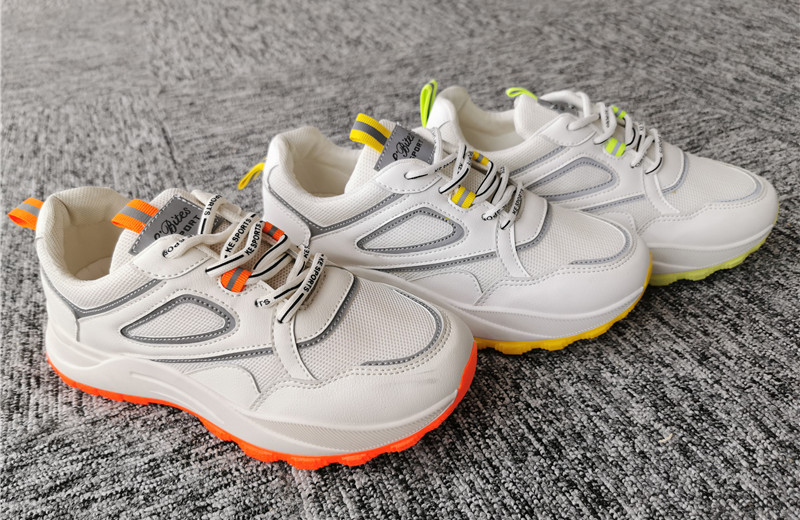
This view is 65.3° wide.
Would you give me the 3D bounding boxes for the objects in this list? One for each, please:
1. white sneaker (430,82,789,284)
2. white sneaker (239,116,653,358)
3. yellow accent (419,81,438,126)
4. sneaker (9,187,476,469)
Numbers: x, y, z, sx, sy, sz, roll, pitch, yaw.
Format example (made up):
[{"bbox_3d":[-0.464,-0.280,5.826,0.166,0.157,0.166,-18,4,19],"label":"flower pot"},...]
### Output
[{"bbox_3d":[0.140,-0.066,0.468,0.278,0.115,0.105,6,35,12],"label":"white sneaker"},{"bbox_3d":[0.027,-0.026,0.412,0.278,0.115,0.105,8,35,13],"label":"white sneaker"},{"bbox_3d":[0.022,-0.121,0.482,0.012,0.034,0.018,6,35,12],"label":"yellow accent"},{"bbox_3d":[-0.095,0.023,0.344,0.278,0.115,0.105,7,35,13],"label":"sneaker"}]

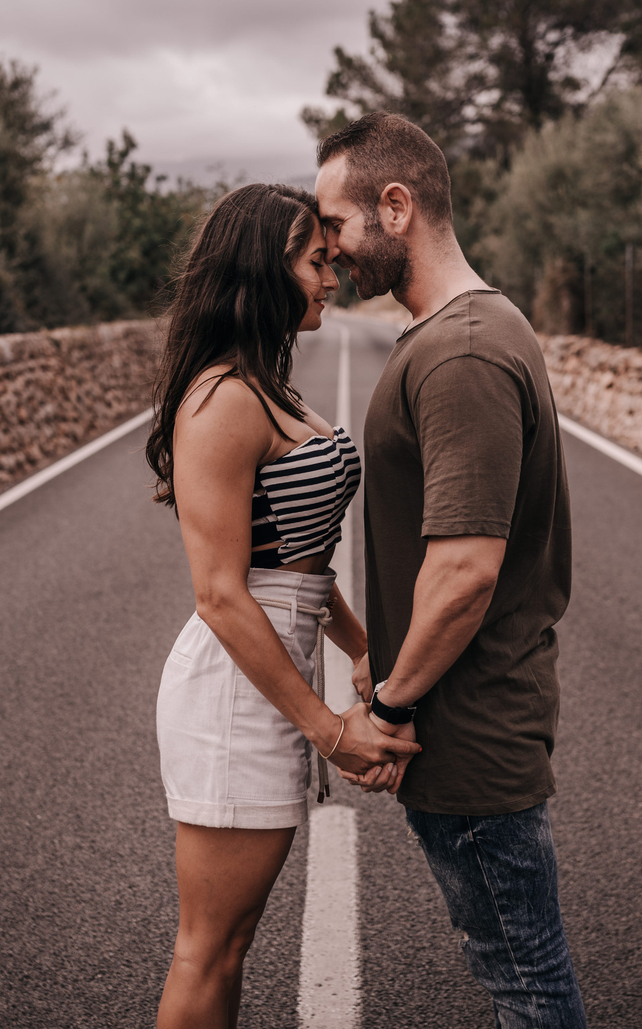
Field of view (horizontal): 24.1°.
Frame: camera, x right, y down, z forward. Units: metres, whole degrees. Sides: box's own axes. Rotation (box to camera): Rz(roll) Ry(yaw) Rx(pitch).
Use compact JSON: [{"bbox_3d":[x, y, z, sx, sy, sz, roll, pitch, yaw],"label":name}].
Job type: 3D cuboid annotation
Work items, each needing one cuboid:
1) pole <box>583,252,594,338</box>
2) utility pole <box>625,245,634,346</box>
[{"bbox_3d":[4.405,-3.595,24.611,0.080,1.500,0.080,0,8,1],"label":"pole"},{"bbox_3d":[4.349,-3.049,21.161,0.080,1.530,0.080,0,8,1],"label":"utility pole"}]

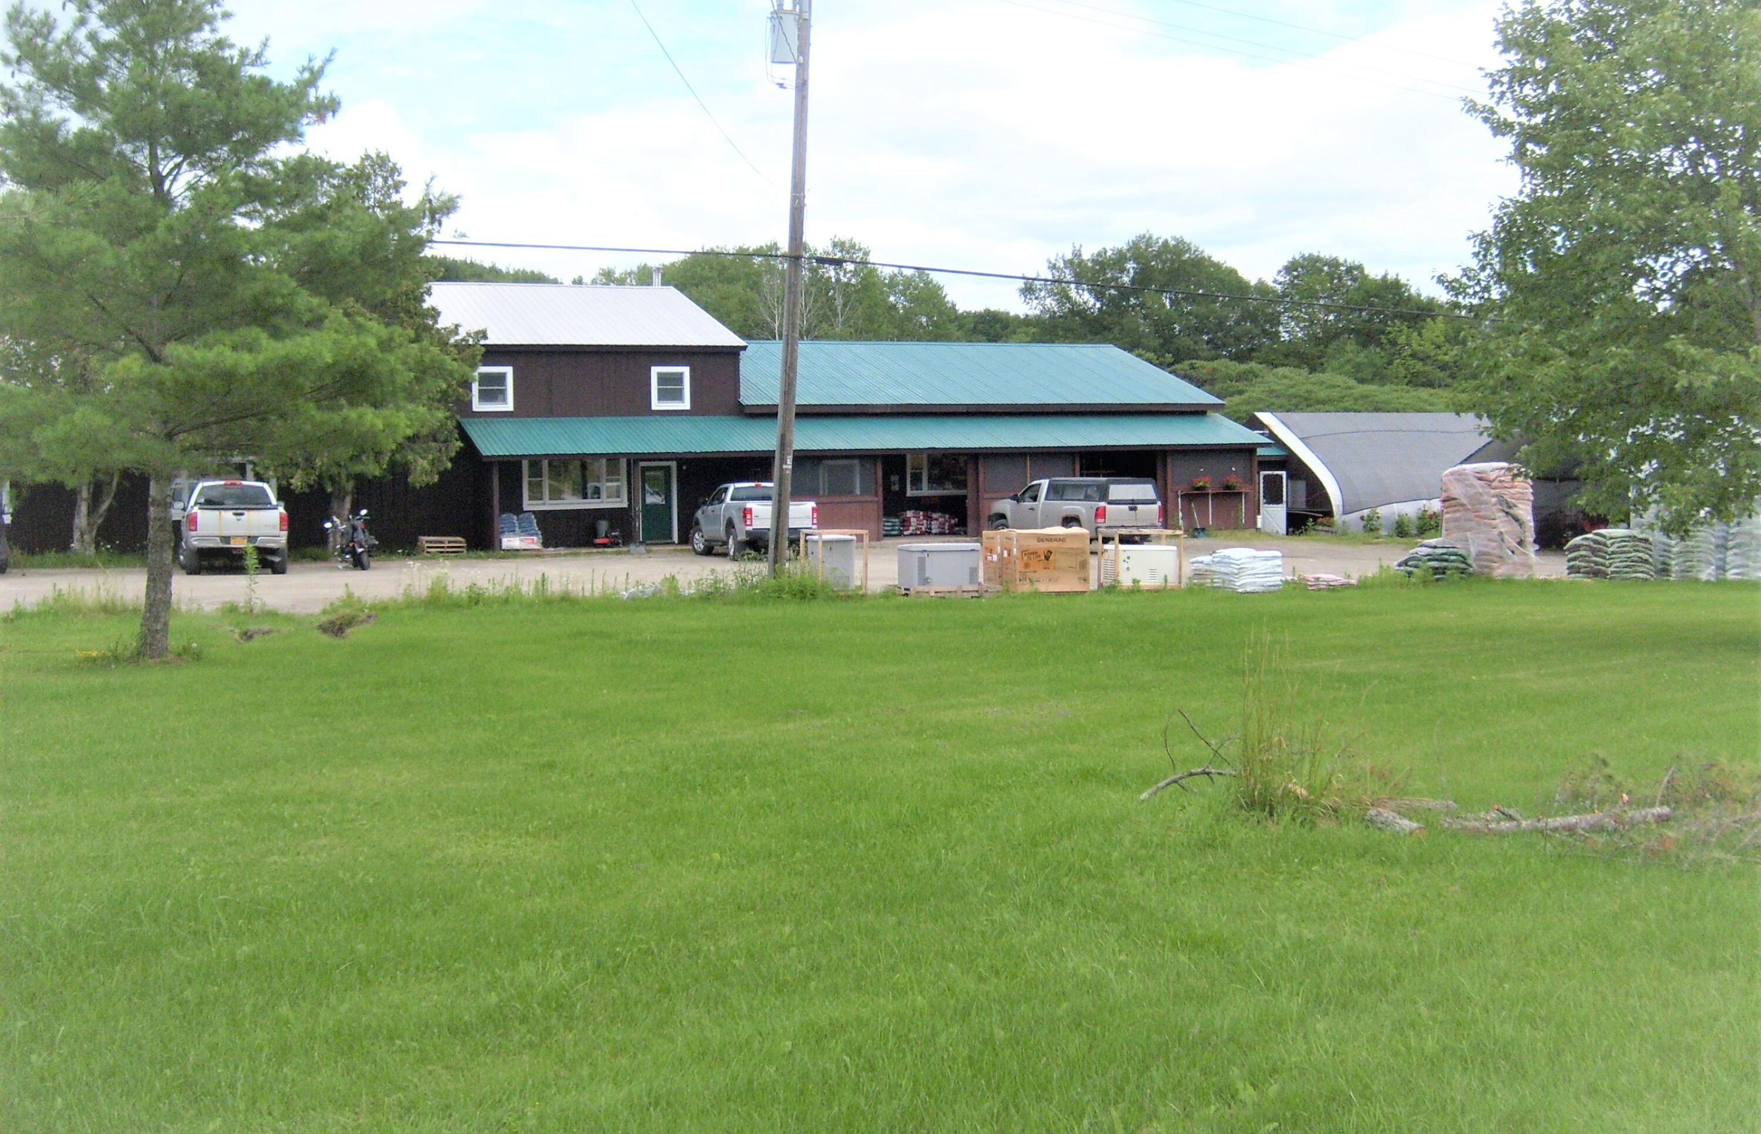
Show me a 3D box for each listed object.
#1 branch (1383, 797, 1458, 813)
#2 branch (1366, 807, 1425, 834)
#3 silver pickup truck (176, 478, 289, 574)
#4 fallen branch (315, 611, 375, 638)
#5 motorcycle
[{"bbox_3d":[3.069,1.348,10.145,0.420,0.080,0.090,0,4,8],"label":"branch"},{"bbox_3d":[2.807,1.367,9.727,0.110,0.100,0.370,-4,5,-40],"label":"branch"},{"bbox_3d":[-14.147,-0.904,38.807,2.080,1.930,5.700,-2,4,-23],"label":"silver pickup truck"},{"bbox_3d":[-7.242,0.733,24.047,0.850,0.300,0.600,-2,4,-15],"label":"fallen branch"},{"bbox_3d":[-11.531,-0.600,38.778,0.920,1.260,2.200,-2,4,-23],"label":"motorcycle"}]

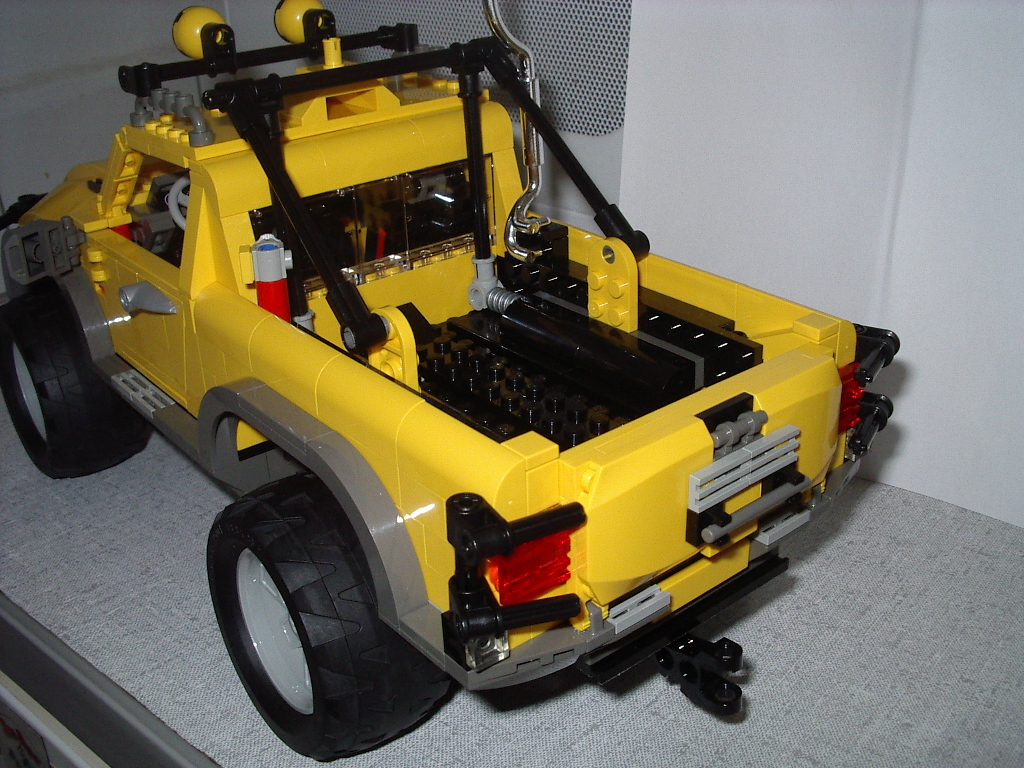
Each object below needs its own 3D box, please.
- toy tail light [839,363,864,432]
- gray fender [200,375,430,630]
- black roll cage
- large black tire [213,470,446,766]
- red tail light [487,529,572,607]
[{"bbox_3d":[0.080,0.004,0.285,0.018,0.018,0.008,-21,32,-34],"label":"toy tail light"},{"bbox_3d":[-0.050,0.021,0.262,0.009,0.031,0.094,-21,32,-34],"label":"gray fender"},{"bbox_3d":[-0.036,-0.062,0.319,0.104,0.072,0.117,-21,32,-34],"label":"black roll cage"},{"bbox_3d":[-0.046,0.056,0.279,0.034,0.069,0.069,-21,32,-34],"label":"large black tire"},{"bbox_3d":[0.003,0.034,0.229,0.018,0.018,0.008,-21,32,-34],"label":"red tail light"}]

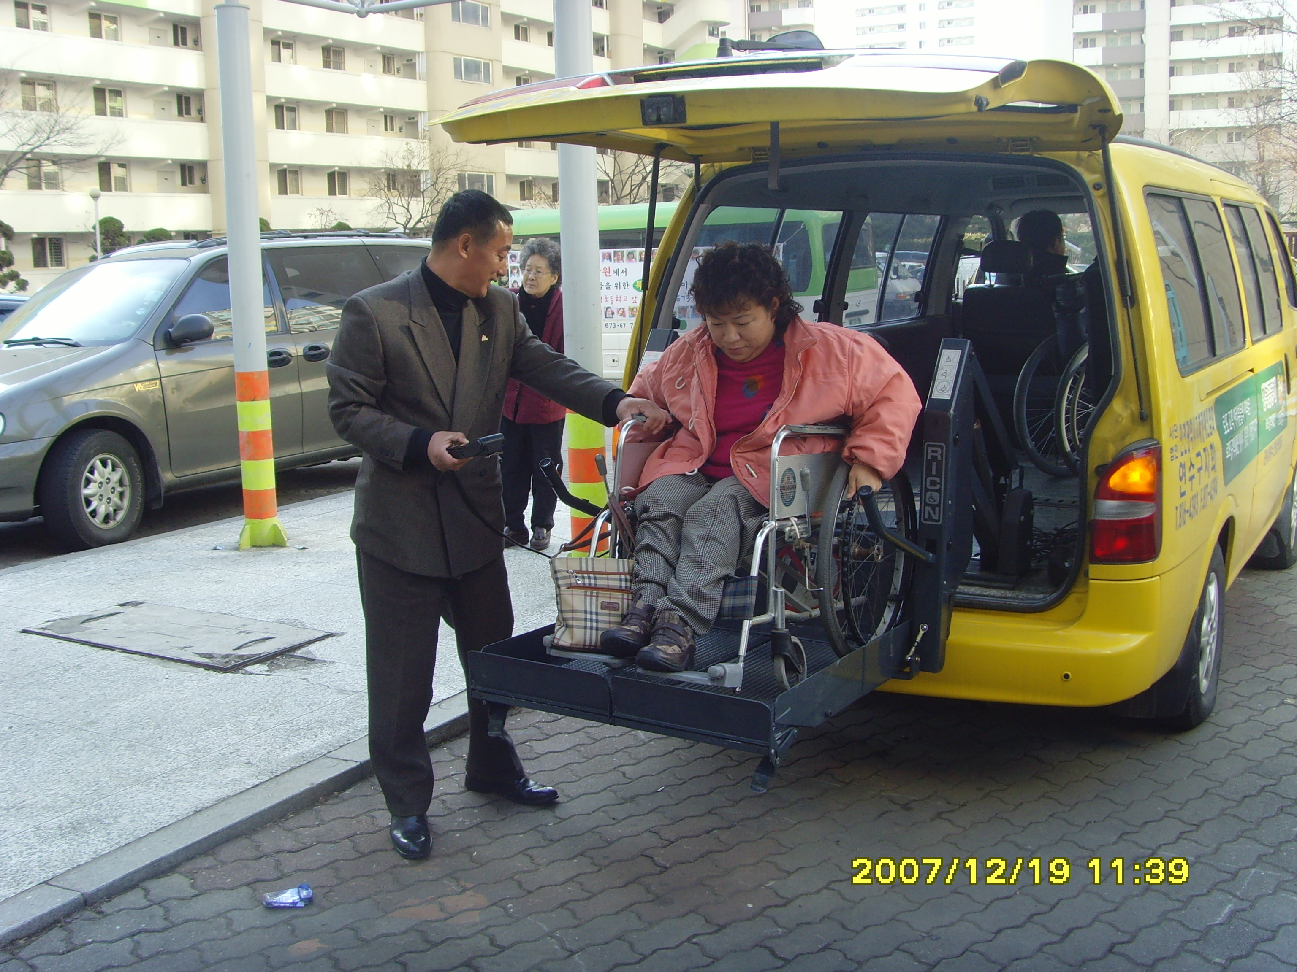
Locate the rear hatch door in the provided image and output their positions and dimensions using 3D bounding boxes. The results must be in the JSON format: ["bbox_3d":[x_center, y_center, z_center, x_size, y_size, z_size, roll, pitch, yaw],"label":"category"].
[{"bbox_3d":[0.369,-0.926,3.691,1.535,0.212,1.091,4,10,30],"label":"rear hatch door"}]

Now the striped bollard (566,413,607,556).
[{"bbox_3d":[-0.264,-0.006,6.390,0.242,0.889,0.242,-1,9,0],"label":"striped bollard"}]

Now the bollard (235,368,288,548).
[{"bbox_3d":[-1.964,-0.131,7.385,0.253,0.909,0.253,-1,9,0],"label":"bollard"}]

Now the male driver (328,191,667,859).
[{"bbox_3d":[-0.418,0.102,3.784,0.889,1.727,0.576,7,12,42],"label":"male driver"}]

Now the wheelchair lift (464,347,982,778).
[{"bbox_3d":[0.249,0.090,3.725,0.980,0.909,1.212,4,10,30],"label":"wheelchair lift"}]

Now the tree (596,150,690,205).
[{"bbox_3d":[-0.198,-8.179,45.710,3.636,4.848,3.636,-1,9,0],"label":"tree"}]

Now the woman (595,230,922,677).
[{"bbox_3d":[0.272,-0.101,3.702,0.747,1.030,0.808,4,10,30],"label":"woman"}]

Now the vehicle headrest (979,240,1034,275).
[{"bbox_3d":[1.562,-0.997,6.307,0.237,0.151,0.111,4,10,30],"label":"vehicle headrest"}]

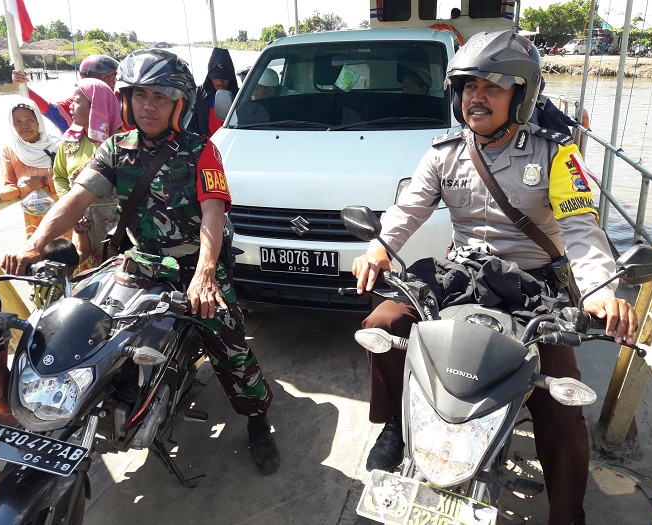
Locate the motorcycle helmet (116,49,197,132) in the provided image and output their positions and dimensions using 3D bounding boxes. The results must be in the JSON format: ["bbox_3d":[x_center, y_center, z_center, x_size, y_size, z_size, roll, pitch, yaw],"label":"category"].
[{"bbox_3d":[-0.608,-0.620,2.030,0.260,0.280,0.320,0,21,4],"label":"motorcycle helmet"}]

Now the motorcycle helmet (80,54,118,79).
[{"bbox_3d":[-1.524,-1.268,3.800,0.290,0.250,0.250,6,22,19],"label":"motorcycle helmet"}]

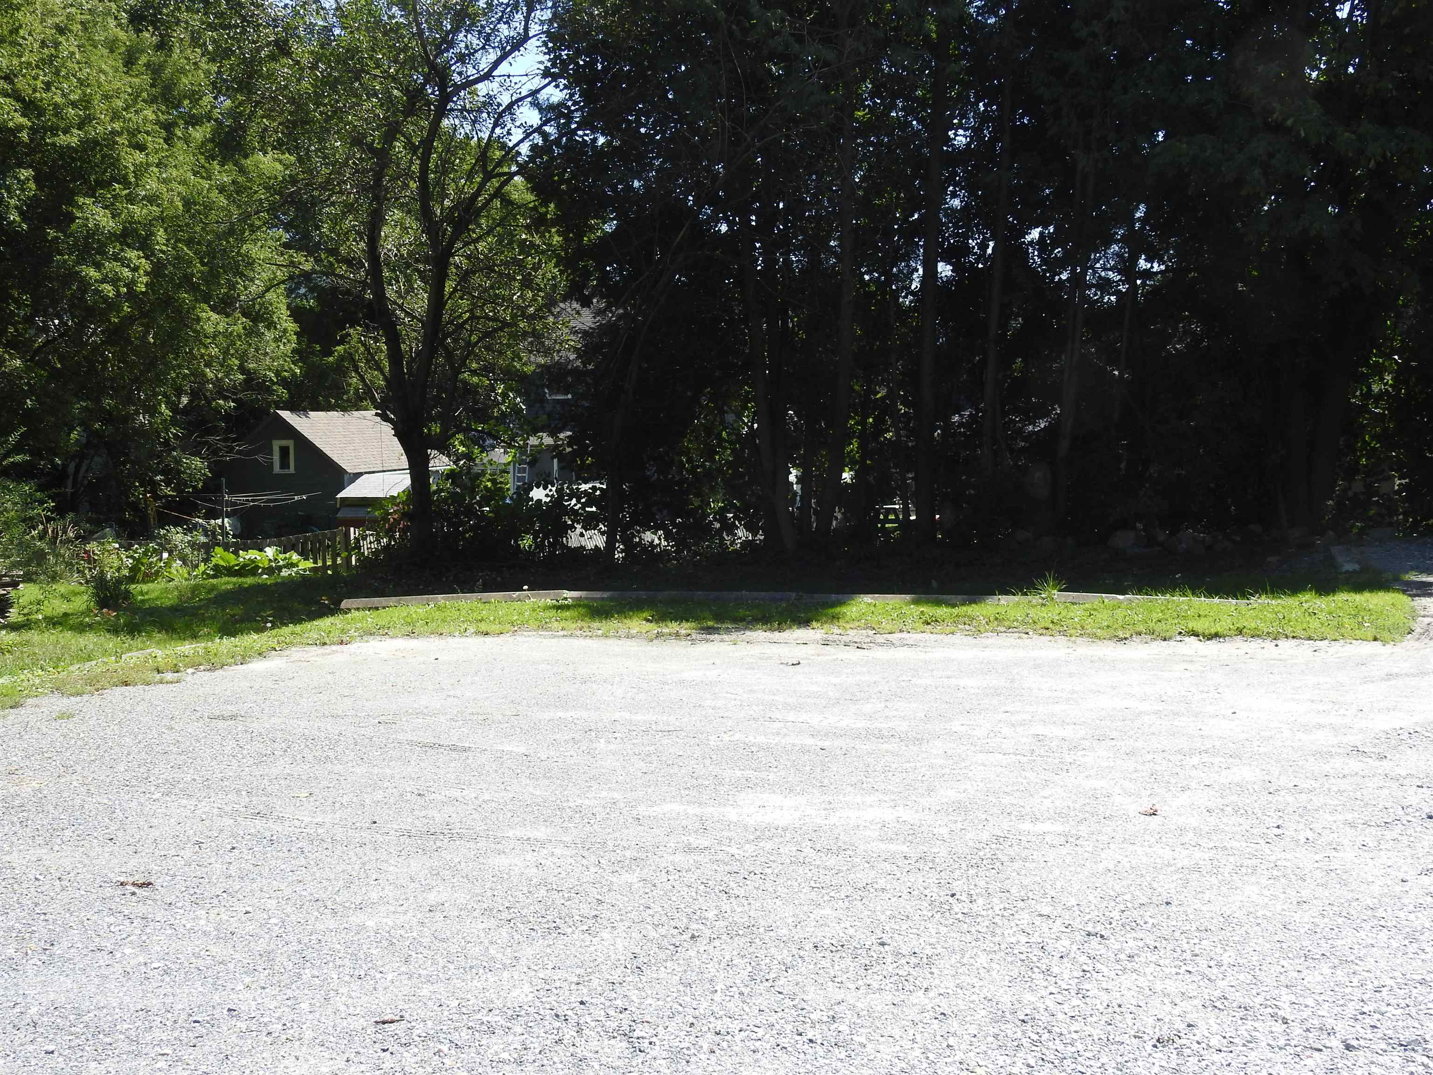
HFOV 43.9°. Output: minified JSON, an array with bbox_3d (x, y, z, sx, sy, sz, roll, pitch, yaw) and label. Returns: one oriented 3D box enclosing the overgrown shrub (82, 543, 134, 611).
[{"bbox_3d":[-6.261,0.397,18.300,0.550,0.690,0.530,0,3,0],"label":"overgrown shrub"}]

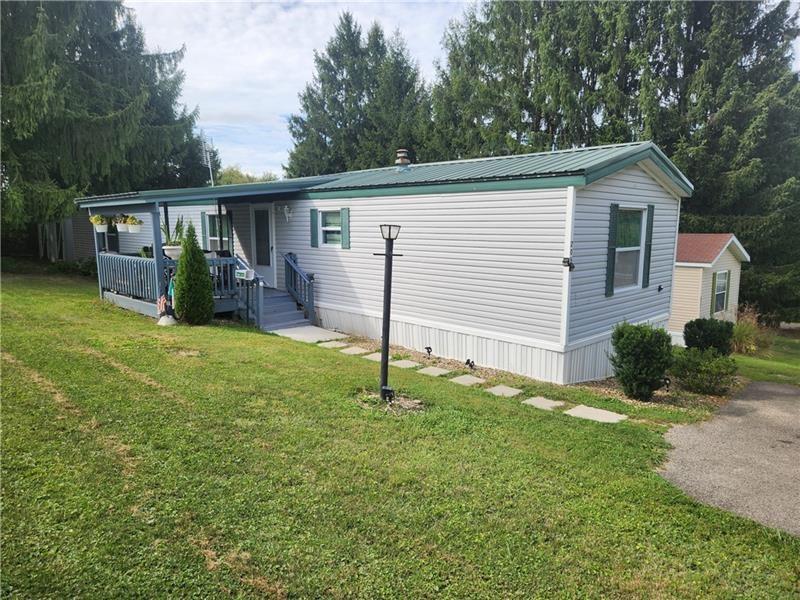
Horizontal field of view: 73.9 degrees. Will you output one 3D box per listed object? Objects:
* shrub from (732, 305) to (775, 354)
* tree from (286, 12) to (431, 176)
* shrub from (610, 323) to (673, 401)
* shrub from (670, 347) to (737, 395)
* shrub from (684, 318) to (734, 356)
[{"bbox_3d":[10.974,0.916,16.500,1.150,1.520,1.100,6,9,34],"label":"shrub"},{"bbox_3d":[-2.749,-9.592,34.910,10.000,17.430,9.500,0,8,-4],"label":"tree"},{"bbox_3d":[3.271,0.833,7.200,0.770,1.020,0.760,4,9,25],"label":"shrub"},{"bbox_3d":[4.540,1.055,7.950,0.900,0.680,0.850,5,9,30],"label":"shrub"},{"bbox_3d":[6.347,0.831,10.900,0.940,0.930,0.920,5,9,30],"label":"shrub"}]

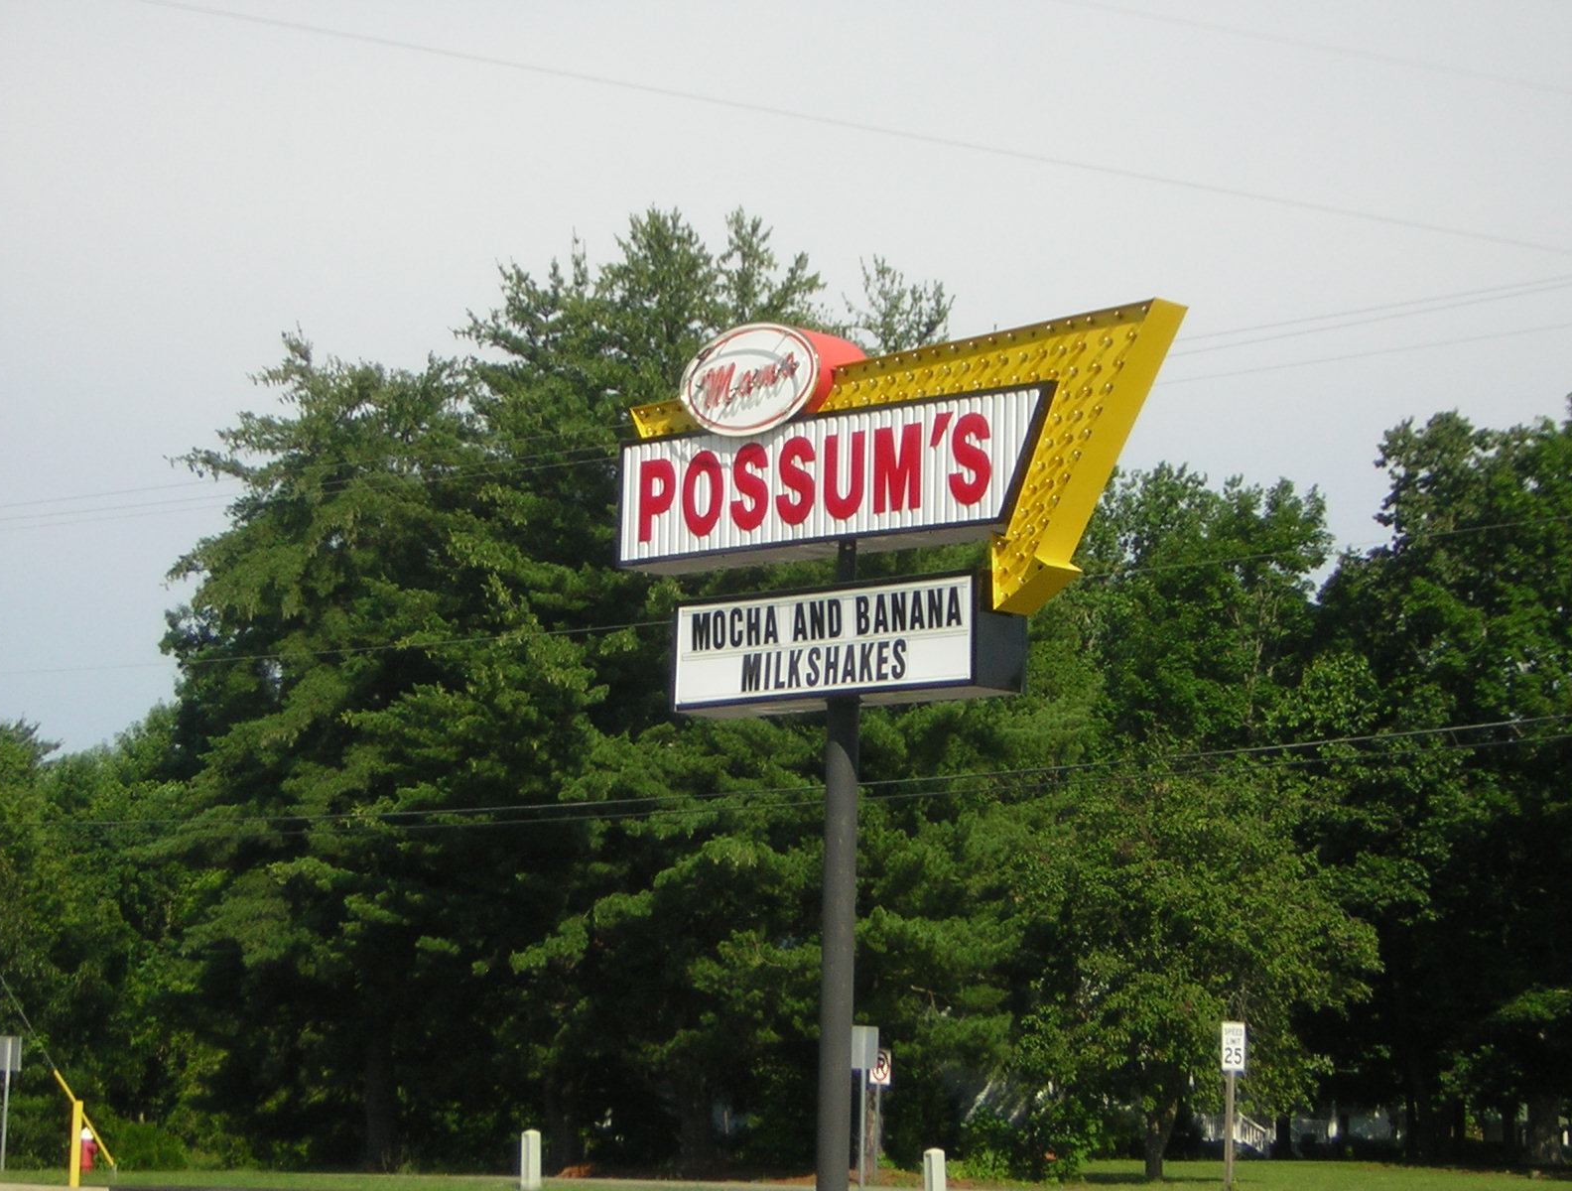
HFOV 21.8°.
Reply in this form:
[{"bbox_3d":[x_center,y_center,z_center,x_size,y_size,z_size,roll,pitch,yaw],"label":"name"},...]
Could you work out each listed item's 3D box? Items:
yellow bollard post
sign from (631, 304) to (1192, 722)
[{"bbox_3d":[-9.564,7.392,55.000,0.125,1.170,0.125,1,-8,0],"label":"yellow bollard post"},{"bbox_3d":[0.602,-0.506,22.873,3.828,2.181,0.502,-6,-11,41],"label":"sign"}]

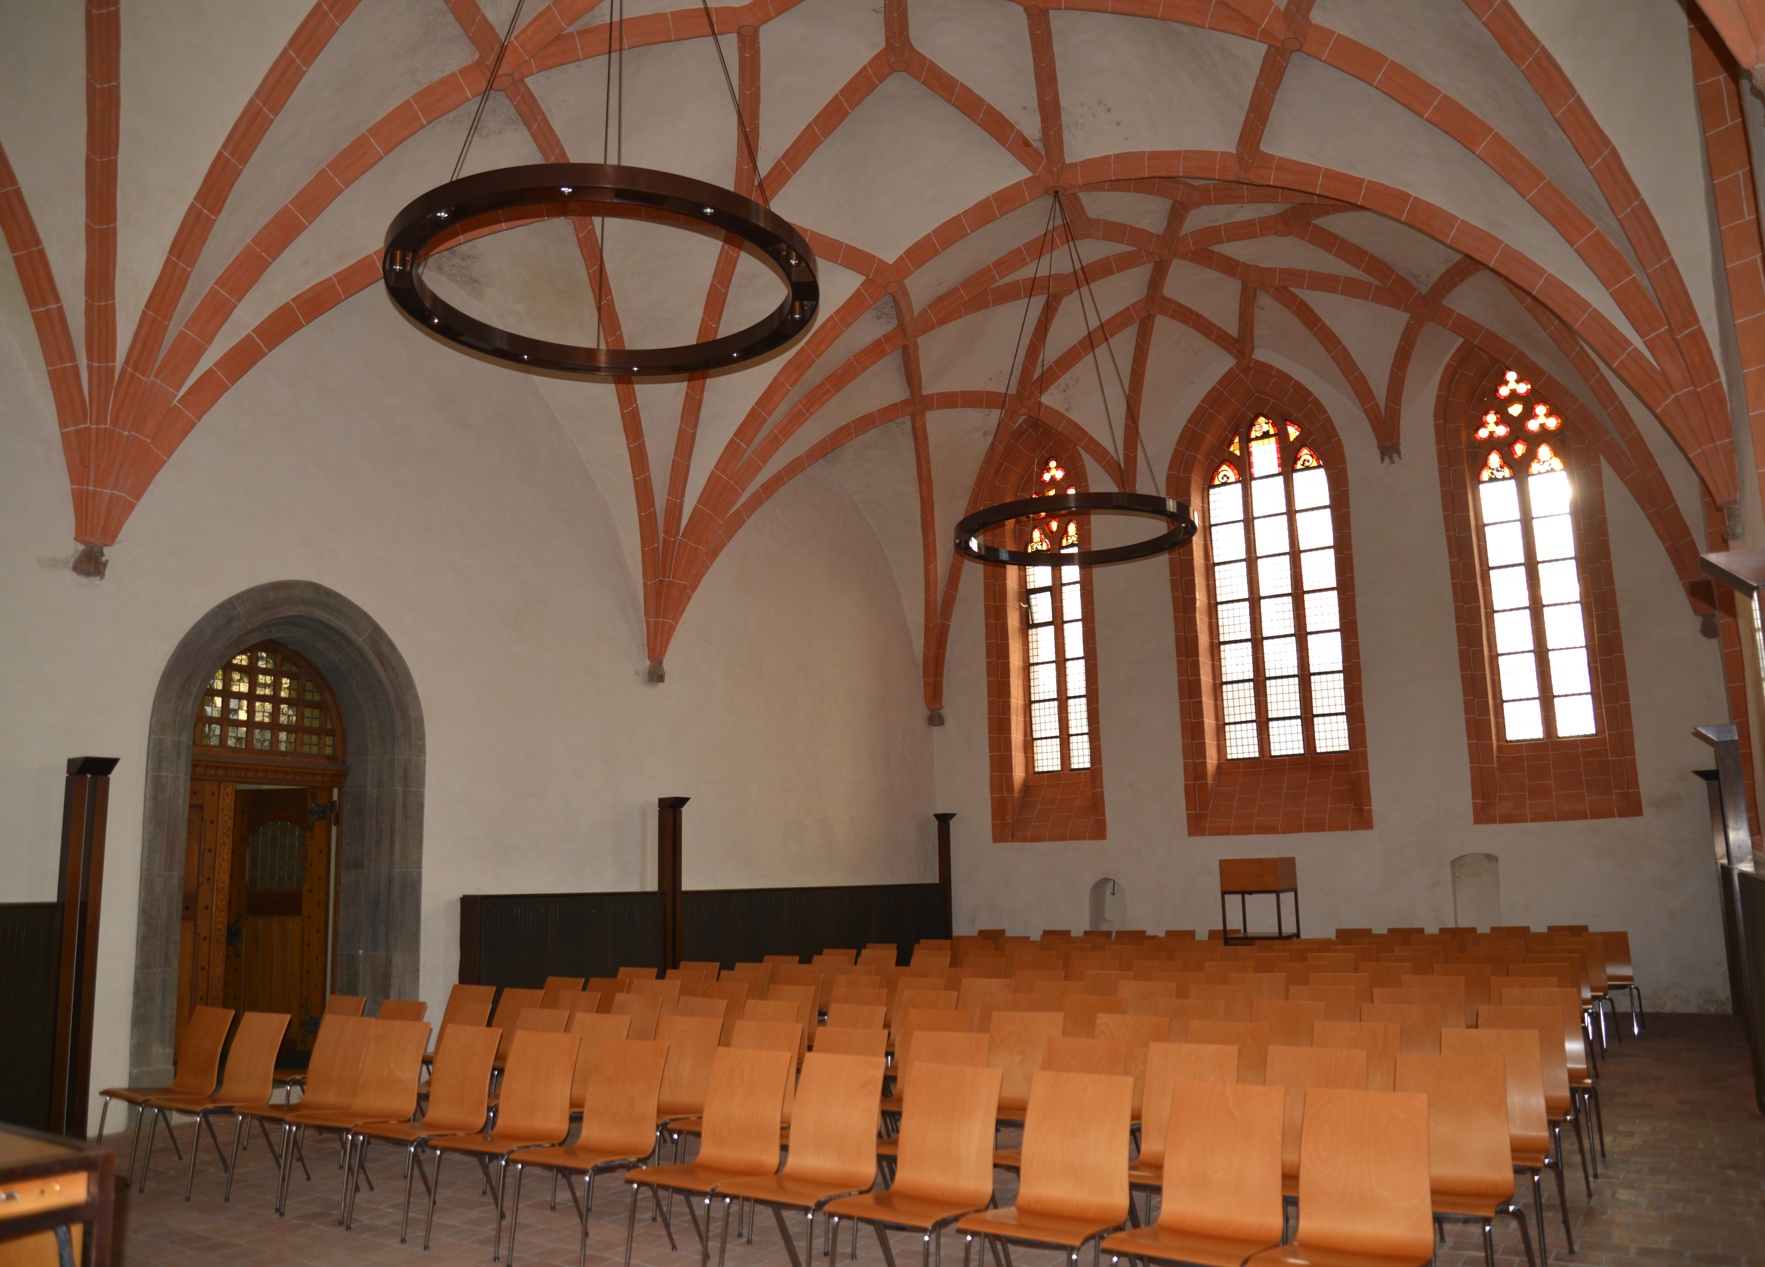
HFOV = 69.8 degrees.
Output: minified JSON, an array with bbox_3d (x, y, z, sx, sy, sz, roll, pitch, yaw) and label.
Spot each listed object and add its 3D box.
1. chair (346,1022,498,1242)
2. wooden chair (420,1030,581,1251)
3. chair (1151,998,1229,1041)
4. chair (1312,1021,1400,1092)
[{"bbox_3d":[-2.158,2.333,5.997,0.475,0.845,0.565,-7,-12,30],"label":"chair"},{"bbox_3d":[-1.704,2.287,5.743,0.490,0.855,0.550,-7,-12,29],"label":"wooden chair"},{"bbox_3d":[1.526,2.354,6.540,0.465,0.845,0.565,-8,-13,33],"label":"chair"},{"bbox_3d":[1.998,2.126,5.379,0.475,0.845,0.565,-8,-12,30],"label":"chair"}]

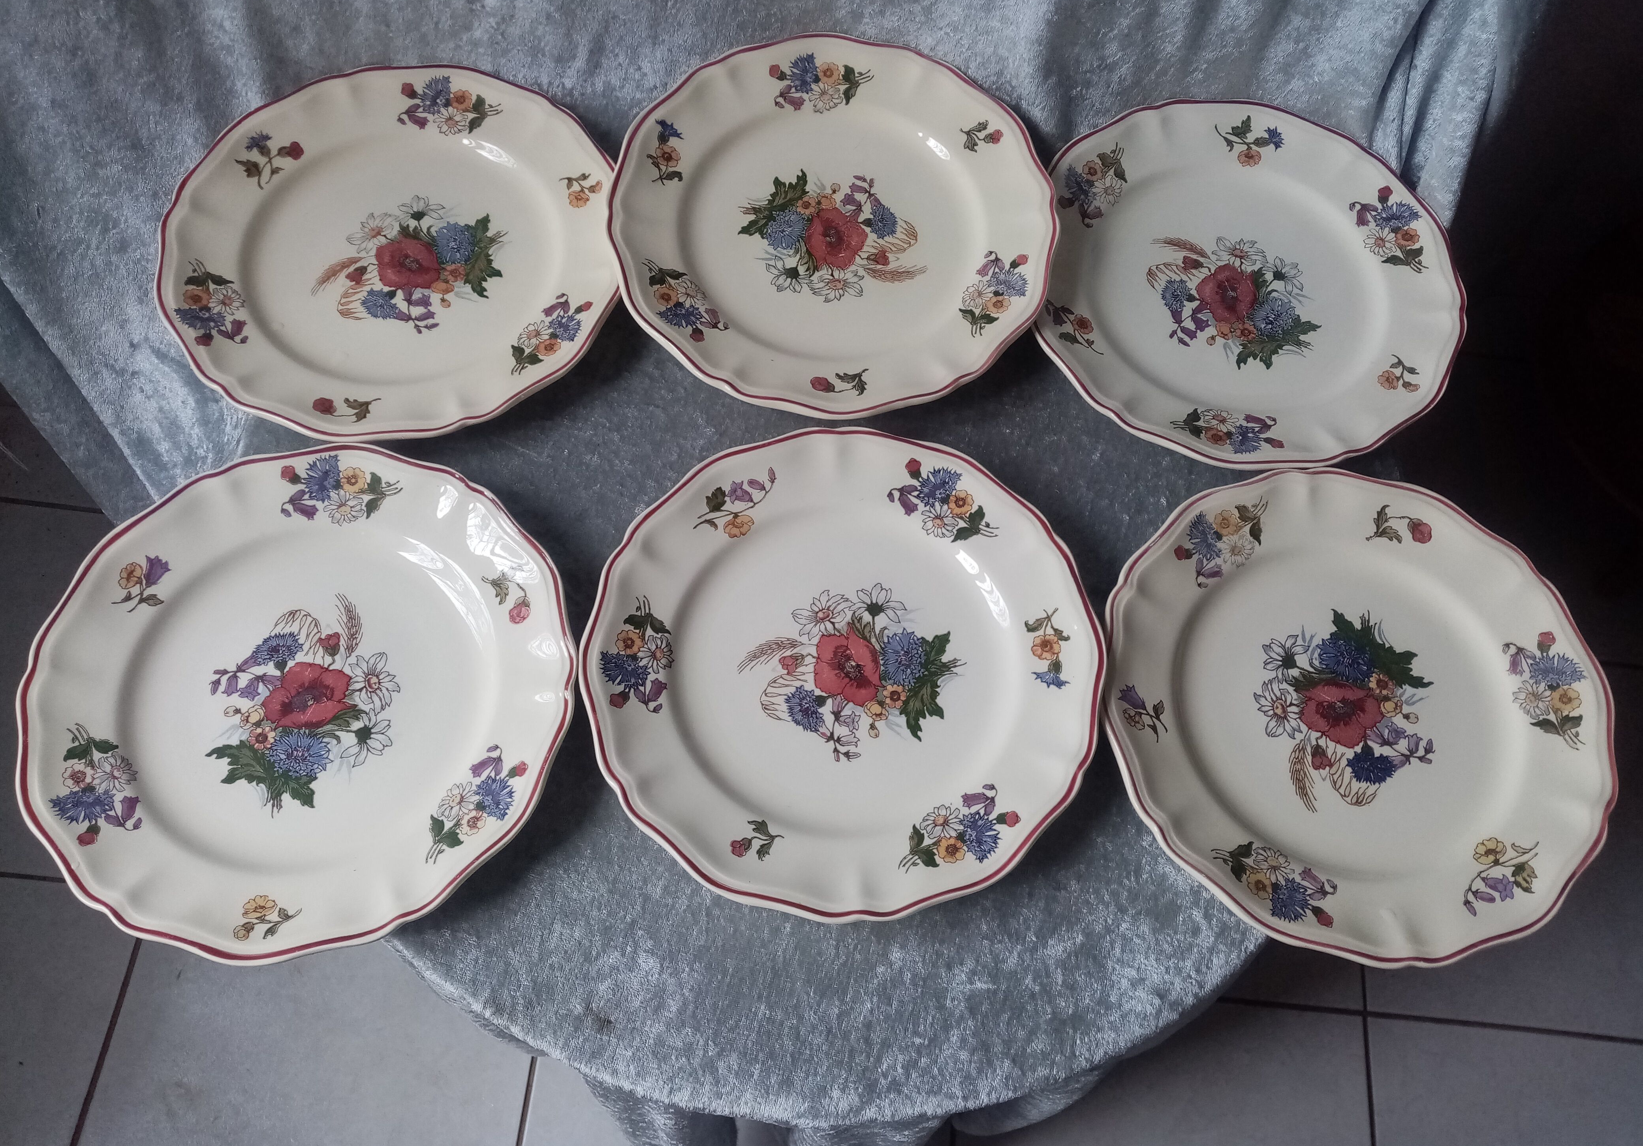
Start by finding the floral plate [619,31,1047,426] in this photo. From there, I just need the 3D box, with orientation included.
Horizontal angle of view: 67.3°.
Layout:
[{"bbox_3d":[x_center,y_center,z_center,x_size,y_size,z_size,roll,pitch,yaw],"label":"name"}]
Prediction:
[{"bbox_3d":[0.006,-0.187,0.665,0.240,0.025,0.240,1,69,-2],"label":"floral plate"}]

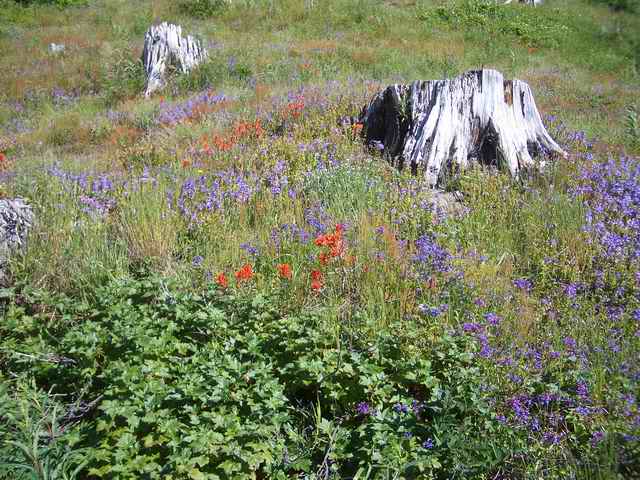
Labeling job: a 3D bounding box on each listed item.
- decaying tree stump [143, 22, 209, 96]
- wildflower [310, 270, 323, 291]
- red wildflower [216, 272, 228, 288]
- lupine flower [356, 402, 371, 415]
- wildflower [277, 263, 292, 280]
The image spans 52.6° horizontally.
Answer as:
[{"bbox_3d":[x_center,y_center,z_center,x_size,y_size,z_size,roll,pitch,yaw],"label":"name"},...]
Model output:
[{"bbox_3d":[-1.697,-2.120,7.600,0.775,0.834,0.660,-2,9,-12],"label":"decaying tree stump"},{"bbox_3d":[-0.015,0.169,2.700,0.048,0.081,0.050,0,9,0],"label":"wildflower"},{"bbox_3d":[-0.407,0.169,2.700,0.048,0.065,0.050,-1,9,-9],"label":"red wildflower"},{"bbox_3d":[0.128,0.495,1.900,0.039,0.034,0.040,1,9,4],"label":"lupine flower"},{"bbox_3d":[-0.151,0.134,2.750,0.065,0.074,0.060,-1,9,-3],"label":"wildflower"}]

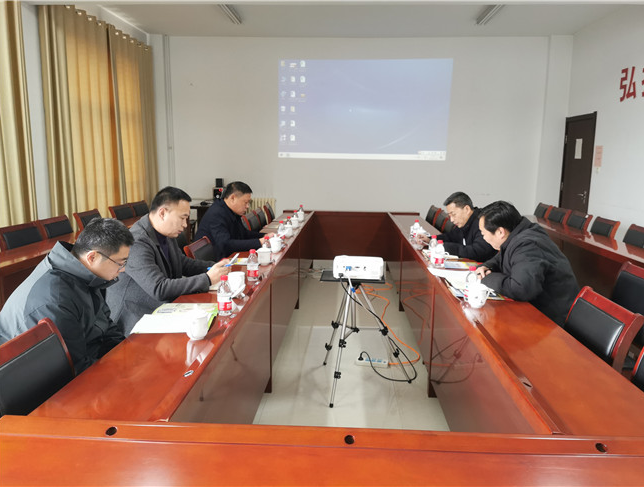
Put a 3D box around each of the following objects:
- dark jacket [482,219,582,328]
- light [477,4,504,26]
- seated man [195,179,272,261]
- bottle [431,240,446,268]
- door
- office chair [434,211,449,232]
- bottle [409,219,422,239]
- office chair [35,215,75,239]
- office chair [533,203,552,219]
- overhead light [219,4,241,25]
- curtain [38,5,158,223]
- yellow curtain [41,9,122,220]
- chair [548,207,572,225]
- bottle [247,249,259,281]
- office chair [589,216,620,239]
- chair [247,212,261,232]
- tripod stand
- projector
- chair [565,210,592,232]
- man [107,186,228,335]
[{"bbox_3d":[1.110,0.200,2.746,0.570,0.700,0.560,1,9,3],"label":"dark jacket"},{"bbox_3d":[2.044,-2.768,5.929,0.110,0.090,1.220,1,9,3],"label":"light"},{"bbox_3d":[-0.673,0.163,3.890,0.680,1.260,0.540,1,9,6],"label":"seated man"},{"bbox_3d":[0.768,0.067,3.281,0.063,0.175,0.063,1,9,3],"label":"bottle"},{"bbox_3d":[3.684,-0.795,7.393,0.080,2.080,0.970,1,10,3],"label":"door"},{"bbox_3d":[1.136,0.083,5.768,0.550,0.890,0.460,1,9,3],"label":"office chair"},{"bbox_3d":[0.798,-0.109,4.272,0.063,0.175,0.063,1,9,3],"label":"bottle"},{"bbox_3d":[-2.210,0.214,4.703,0.570,0.890,0.480,1,10,3],"label":"office chair"},{"bbox_3d":[2.696,-0.059,6.721,0.550,0.890,0.460,1,9,3],"label":"office chair"},{"bbox_3d":[-1.122,-2.819,6.092,0.110,0.090,1.220,1,9,3],"label":"overhead light"},{"bbox_3d":[-2.630,-1.213,6.469,0.140,3.000,2.830,1,10,3],"label":"curtain"},{"bbox_3d":[-2.686,-1.112,5.809,0.150,2.960,1.520,1,9,3],"label":"yellow curtain"},{"bbox_3d":[2.670,0.026,6.199,0.550,0.890,0.460,1,9,3],"label":"chair"},{"bbox_3d":[-0.390,0.122,2.882,0.063,0.175,0.063,1,9,3],"label":"bottle"},{"bbox_3d":[2.443,0.217,4.815,0.550,0.900,0.460,1,9,3],"label":"office chair"},{"bbox_3d":[-0.496,0.149,5.086,0.550,0.900,0.460,1,9,3],"label":"chair"},{"bbox_3d":[0.283,0.566,3.248,0.600,0.720,0.630,1,10,3],"label":"tripod stand"},{"bbox_3d":[0.235,0.161,3.182,0.300,0.098,0.240,2,10,7],"label":"projector"},{"bbox_3d":[2.566,0.111,5.548,0.570,0.890,0.470,1,10,3],"label":"chair"},{"bbox_3d":[-0.802,0.357,2.619,0.700,1.290,0.540,2,9,8],"label":"man"}]

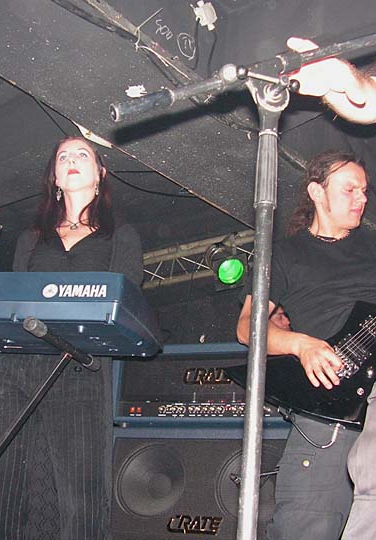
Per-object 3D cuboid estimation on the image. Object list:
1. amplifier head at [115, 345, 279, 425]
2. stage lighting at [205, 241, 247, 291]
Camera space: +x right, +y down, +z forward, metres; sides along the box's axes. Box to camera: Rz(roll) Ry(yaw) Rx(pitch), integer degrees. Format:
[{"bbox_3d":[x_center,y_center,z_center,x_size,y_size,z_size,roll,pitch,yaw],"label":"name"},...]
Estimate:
[{"bbox_3d":[0.093,0.489,2.929,0.735,0.325,0.270,-3,-25,13],"label":"amplifier head"},{"bbox_3d":[0.238,-0.028,4.700,0.220,0.250,0.270,-8,19,-4],"label":"stage lighting"}]

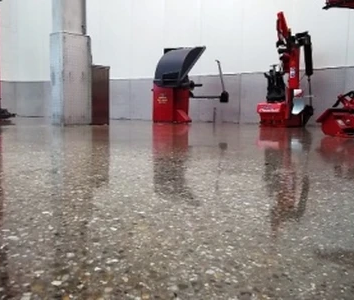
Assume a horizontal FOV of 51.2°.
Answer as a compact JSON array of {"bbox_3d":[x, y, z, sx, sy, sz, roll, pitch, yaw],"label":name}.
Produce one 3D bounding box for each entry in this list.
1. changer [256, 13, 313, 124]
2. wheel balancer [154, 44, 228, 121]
[{"bbox_3d":[1.998,-1.396,6.465,0.820,1.970,0.960,6,7,36],"label":"changer"},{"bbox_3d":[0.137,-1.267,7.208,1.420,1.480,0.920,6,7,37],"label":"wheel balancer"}]

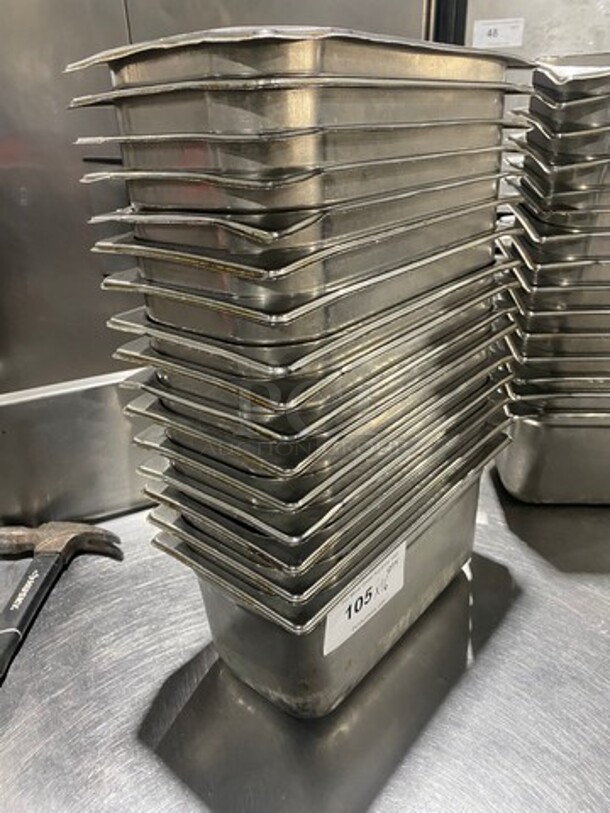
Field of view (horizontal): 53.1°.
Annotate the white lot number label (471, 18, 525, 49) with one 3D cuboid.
[{"bbox_3d":[0.397,-0.764,1.252,0.102,0.051,0.002,-3,25,0],"label":"white lot number label"}]

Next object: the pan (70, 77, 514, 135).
[{"bbox_3d":[0.023,-0.162,0.460,0.175,0.130,0.325,17,31,37],"label":"pan"}]

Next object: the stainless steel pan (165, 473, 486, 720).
[{"bbox_3d":[0.045,0.140,0.592,0.168,0.148,0.320,17,32,37],"label":"stainless steel pan"}]

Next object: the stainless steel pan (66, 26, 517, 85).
[{"bbox_3d":[0.022,-0.179,0.453,0.175,0.130,0.325,17,31,37],"label":"stainless steel pan"}]

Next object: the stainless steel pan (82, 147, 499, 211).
[{"bbox_3d":[0.024,-0.122,0.478,0.175,0.130,0.325,17,31,37],"label":"stainless steel pan"}]

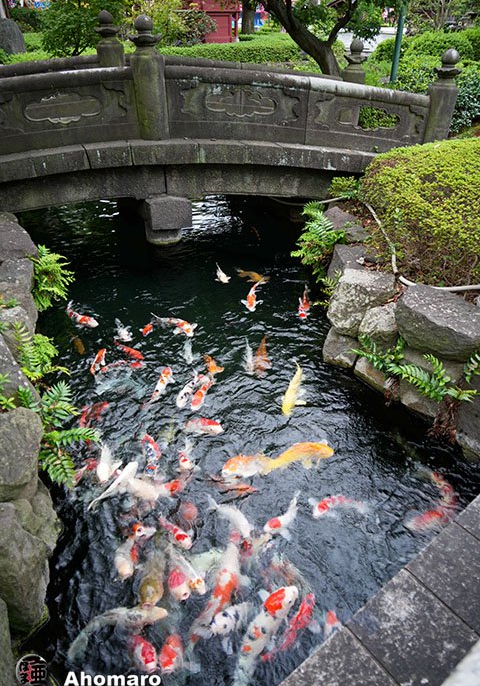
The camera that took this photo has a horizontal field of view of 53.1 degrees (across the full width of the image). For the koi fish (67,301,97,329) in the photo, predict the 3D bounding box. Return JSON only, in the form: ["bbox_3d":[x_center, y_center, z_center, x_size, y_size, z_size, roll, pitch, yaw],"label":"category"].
[{"bbox_3d":[-1.551,-0.280,4.750,0.160,0.120,0.582,-24,38,-32],"label":"koi fish"}]

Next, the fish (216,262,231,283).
[{"bbox_3d":[-0.189,-0.692,4.871,0.140,0.114,0.477,-8,35,-12],"label":"fish"}]

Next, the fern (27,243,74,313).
[{"bbox_3d":[-1.708,-0.590,4.326,0.340,0.470,0.400,-1,32,0],"label":"fern"}]

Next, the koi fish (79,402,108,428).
[{"bbox_3d":[-0.925,0.471,3.147,0.130,0.100,0.300,17,38,24],"label":"koi fish"}]

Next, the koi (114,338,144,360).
[{"bbox_3d":[-1.006,0.052,4.337,0.400,0.100,0.120,27,43,33],"label":"koi"}]

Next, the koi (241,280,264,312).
[{"bbox_3d":[0.191,-0.519,5.153,0.200,0.120,0.570,5,35,7],"label":"koi"}]

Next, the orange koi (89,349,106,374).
[{"bbox_3d":[-1.048,0.163,3.603,0.120,0.100,0.316,1,34,2],"label":"orange koi"}]

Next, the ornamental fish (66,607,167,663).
[{"bbox_3d":[-0.612,1.435,2.379,0.500,0.120,0.170,-12,37,-16],"label":"ornamental fish"}]

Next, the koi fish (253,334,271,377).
[{"bbox_3d":[0.199,0.120,4.051,0.160,0.130,0.551,2,32,5],"label":"koi fish"}]

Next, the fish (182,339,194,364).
[{"bbox_3d":[-0.423,0.071,4.003,0.127,0.085,0.352,-4,35,-5],"label":"fish"}]

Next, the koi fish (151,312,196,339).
[{"bbox_3d":[-0.612,-0.162,4.341,0.504,0.111,0.191,29,44,35],"label":"koi fish"}]

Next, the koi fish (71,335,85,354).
[{"bbox_3d":[-1.480,0.021,4.381,0.100,0.090,0.310,-16,38,-22],"label":"koi fish"}]

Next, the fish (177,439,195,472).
[{"bbox_3d":[-0.342,0.730,3.084,0.130,0.085,0.307,-2,32,-2],"label":"fish"}]

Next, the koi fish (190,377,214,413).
[{"bbox_3d":[-0.242,0.378,3.284,0.130,0.100,0.333,11,36,16],"label":"koi fish"}]

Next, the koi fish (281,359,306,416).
[{"bbox_3d":[0.358,0.322,3.368,0.170,0.145,0.604,6,34,9],"label":"koi fish"}]

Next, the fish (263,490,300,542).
[{"bbox_3d":[0.234,0.955,2.703,0.140,0.090,0.328,24,40,34],"label":"fish"}]

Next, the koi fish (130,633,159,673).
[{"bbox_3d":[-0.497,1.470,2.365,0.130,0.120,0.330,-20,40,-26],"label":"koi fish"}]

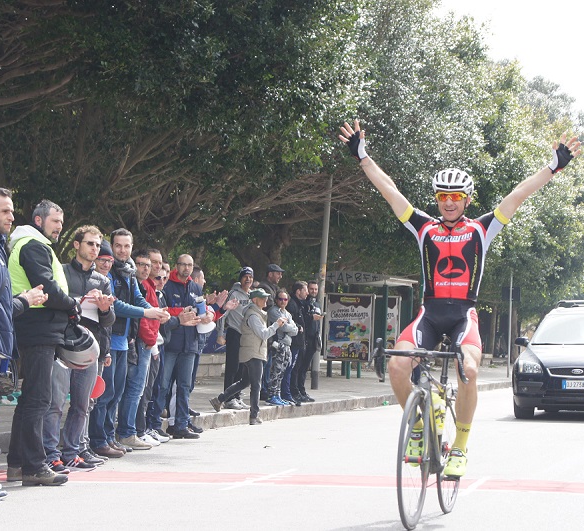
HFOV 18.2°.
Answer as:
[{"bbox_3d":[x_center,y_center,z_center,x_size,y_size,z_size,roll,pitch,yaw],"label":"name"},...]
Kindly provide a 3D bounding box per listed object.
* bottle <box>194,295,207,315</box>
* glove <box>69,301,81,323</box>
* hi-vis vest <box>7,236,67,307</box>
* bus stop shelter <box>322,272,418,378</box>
[{"bbox_3d":[-0.853,0.384,17.050,0.090,0.200,0.090,-12,-3,37],"label":"bottle"},{"bbox_3d":[-1.357,0.287,11.350,0.090,0.150,0.100,0,-3,24],"label":"glove"},{"bbox_3d":[-1.589,0.044,11.450,0.360,0.480,0.470,0,-3,20],"label":"hi-vis vest"},{"bbox_3d":[1.800,1.457,42.750,1.650,2.500,3.200,0,-3,15],"label":"bus stop shelter"}]

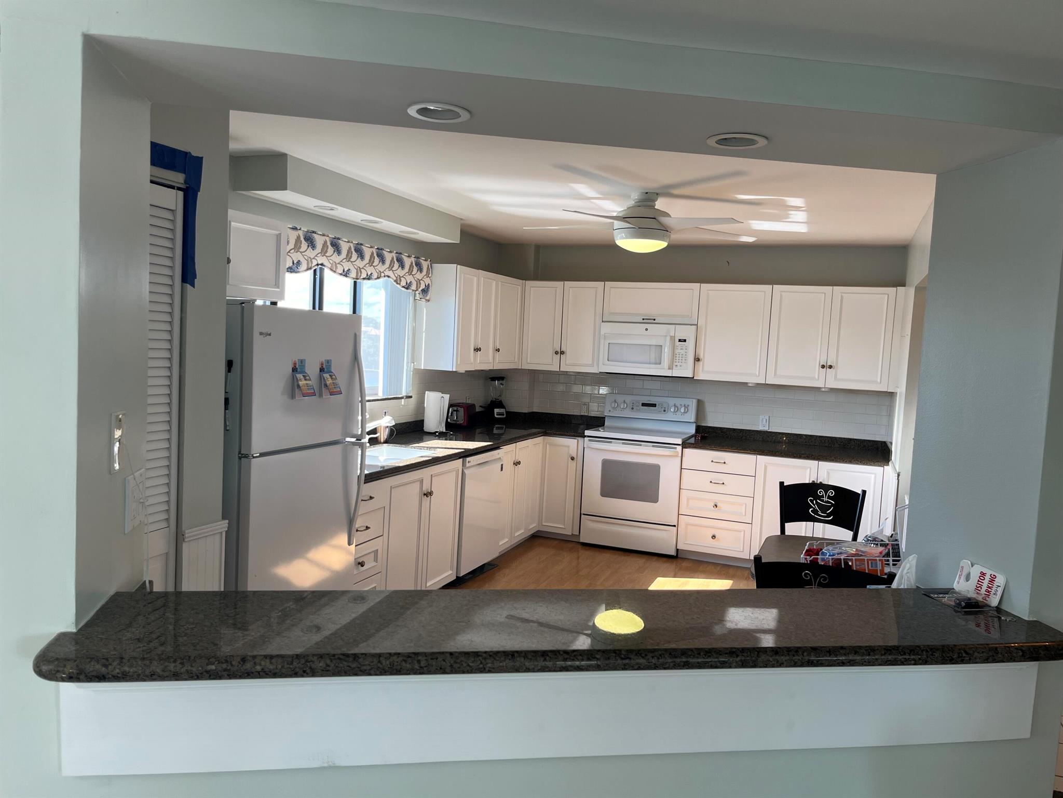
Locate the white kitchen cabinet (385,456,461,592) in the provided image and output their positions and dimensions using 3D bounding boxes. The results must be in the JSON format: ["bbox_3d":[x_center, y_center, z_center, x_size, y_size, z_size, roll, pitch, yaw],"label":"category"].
[{"bbox_3d":[-0.907,0.785,4.787,0.600,0.846,0.910,4,4,21],"label":"white kitchen cabinet"}]

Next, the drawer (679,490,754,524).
[{"bbox_3d":[1.474,0.794,6.230,0.540,0.196,0.510,4,4,21],"label":"drawer"}]

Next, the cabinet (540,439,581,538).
[{"bbox_3d":[0.349,0.683,6.710,0.363,0.775,0.595,4,4,21],"label":"cabinet"}]

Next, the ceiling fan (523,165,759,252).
[{"bbox_3d":[0.629,-0.980,4.450,1.410,0.329,1.400,4,4,21],"label":"ceiling fan"}]

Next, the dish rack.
[{"bbox_3d":[1.278,0.647,3.196,0.370,0.115,0.290,4,4,21],"label":"dish rack"}]

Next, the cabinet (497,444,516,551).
[{"bbox_3d":[-0.468,0.718,5.928,0.600,0.836,0.327,4,4,21],"label":"cabinet"}]

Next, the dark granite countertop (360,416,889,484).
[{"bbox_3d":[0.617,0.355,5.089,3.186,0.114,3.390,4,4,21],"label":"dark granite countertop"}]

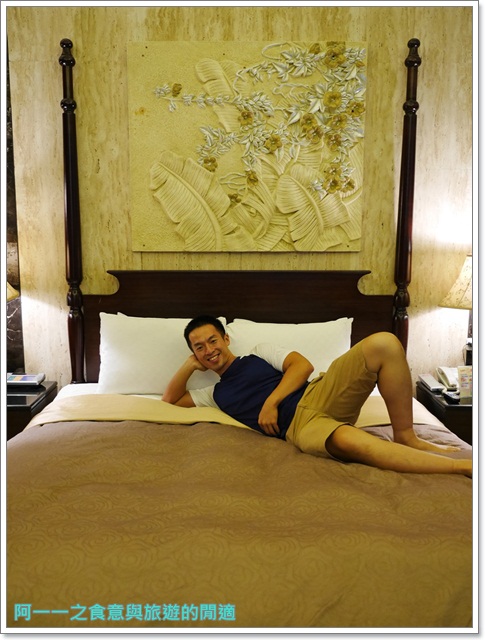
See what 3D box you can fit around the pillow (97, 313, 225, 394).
[{"bbox_3d":[-0.405,0.169,3.186,0.650,0.430,0.170,0,-6,0],"label":"pillow"}]

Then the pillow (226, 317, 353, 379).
[{"bbox_3d":[0.240,0.179,3.187,0.640,0.430,0.170,0,-6,0],"label":"pillow"}]

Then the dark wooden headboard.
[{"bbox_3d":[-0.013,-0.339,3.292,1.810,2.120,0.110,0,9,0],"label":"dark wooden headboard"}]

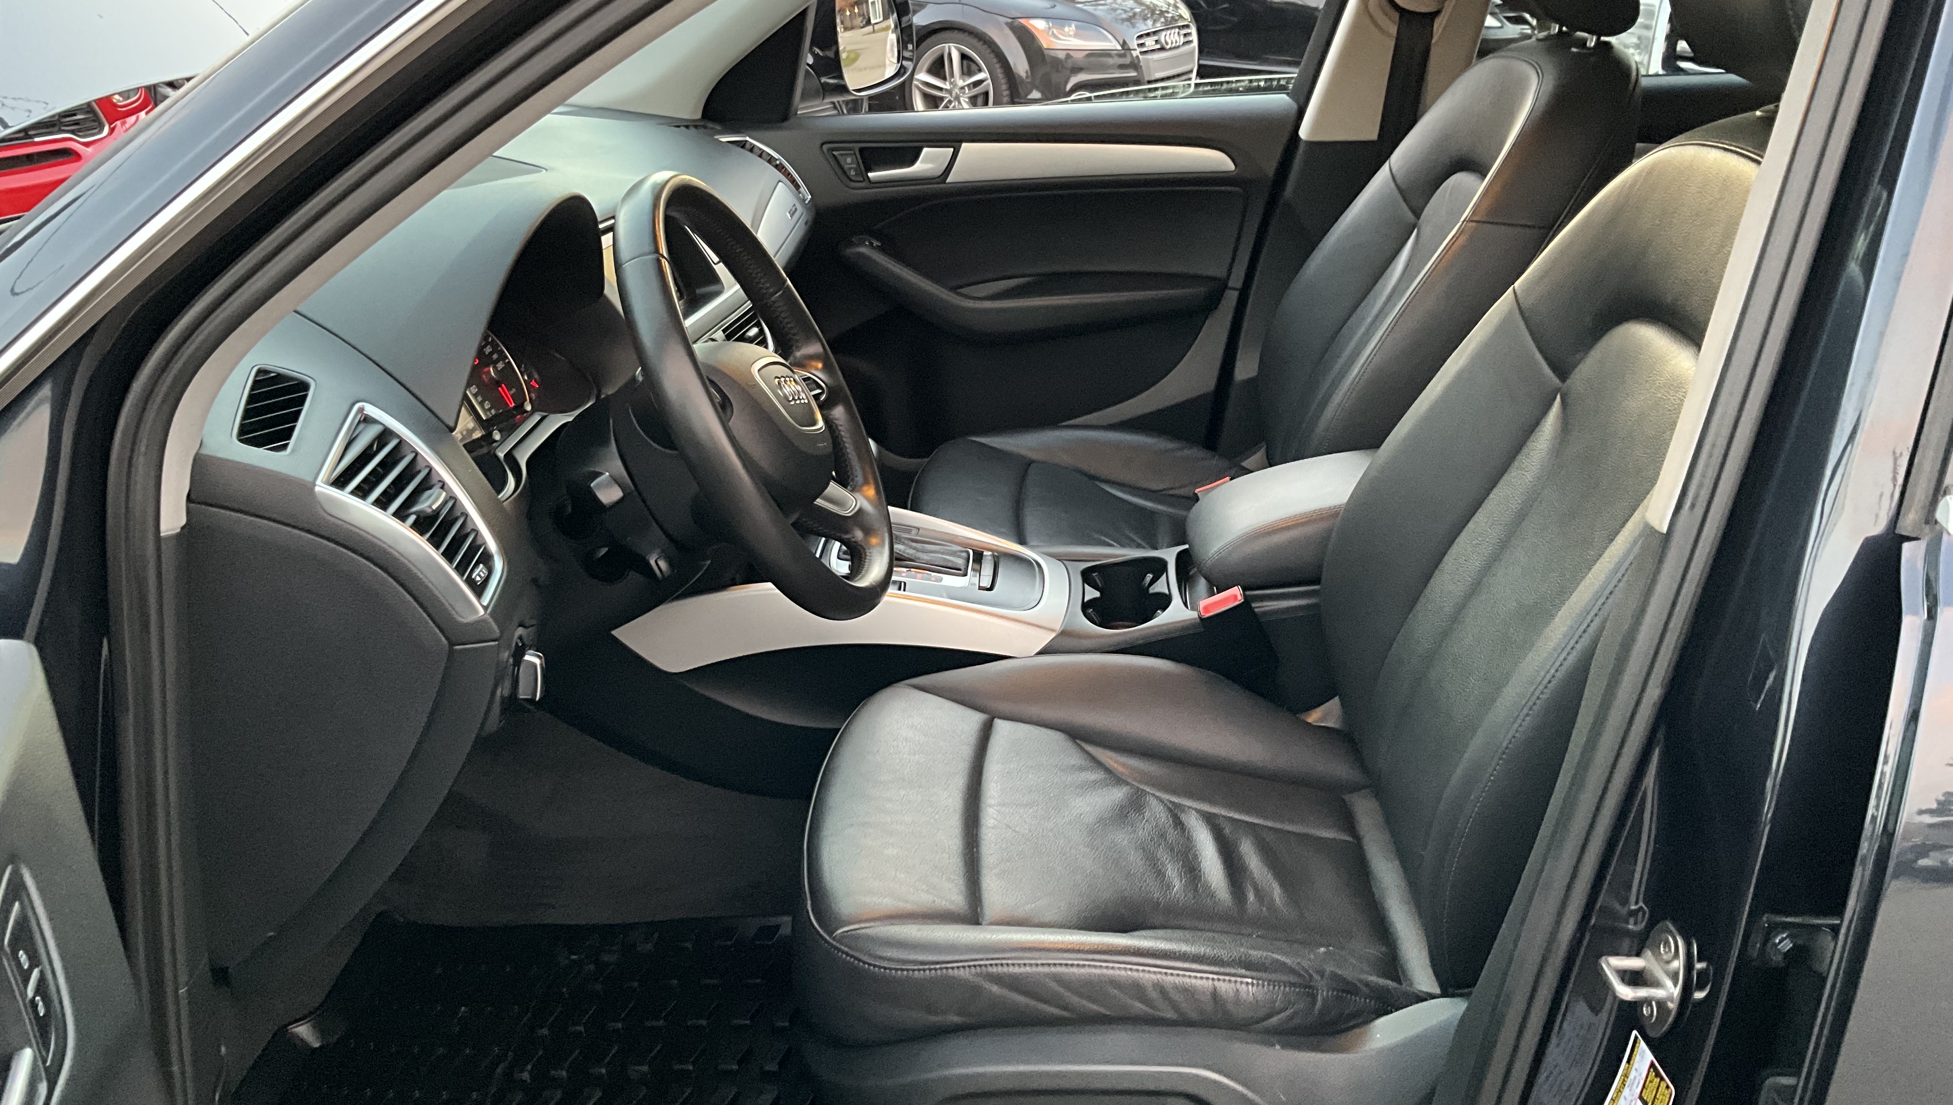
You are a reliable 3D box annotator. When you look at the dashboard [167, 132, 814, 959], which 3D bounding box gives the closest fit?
[{"bbox_3d":[-0.467,-0.191,1.630,0.520,0.450,1.460,1,22,3],"label":"dashboard"}]

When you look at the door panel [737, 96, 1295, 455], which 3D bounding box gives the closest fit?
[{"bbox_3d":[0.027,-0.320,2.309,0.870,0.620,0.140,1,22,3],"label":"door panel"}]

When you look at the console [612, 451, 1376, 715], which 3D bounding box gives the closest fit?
[{"bbox_3d":[0.077,0.036,1.695,0.900,0.280,0.270,1,22,3],"label":"console"}]

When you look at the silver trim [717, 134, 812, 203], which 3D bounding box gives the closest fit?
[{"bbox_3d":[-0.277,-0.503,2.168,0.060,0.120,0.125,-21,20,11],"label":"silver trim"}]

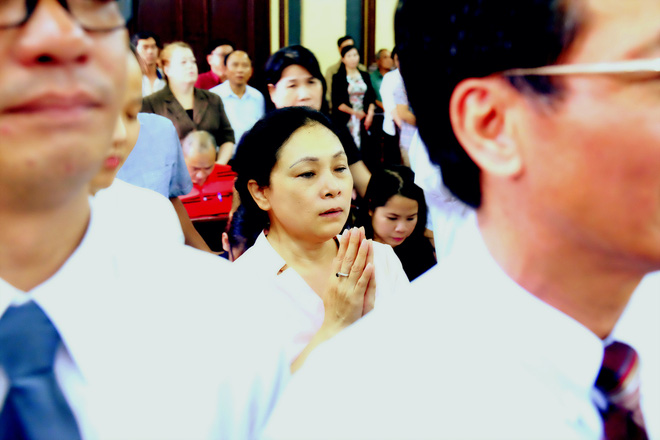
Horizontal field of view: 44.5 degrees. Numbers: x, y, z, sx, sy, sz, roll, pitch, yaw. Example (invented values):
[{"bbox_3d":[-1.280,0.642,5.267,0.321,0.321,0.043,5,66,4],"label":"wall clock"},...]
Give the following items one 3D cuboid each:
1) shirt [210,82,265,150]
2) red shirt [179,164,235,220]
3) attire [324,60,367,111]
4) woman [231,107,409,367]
[{"bbox_3d":[-0.644,-0.675,5.721,0.460,0.620,0.270,-2,13,-10],"label":"shirt"},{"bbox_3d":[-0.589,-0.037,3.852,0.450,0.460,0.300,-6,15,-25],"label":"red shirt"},{"bbox_3d":[0.153,-1.300,8.171,0.460,0.620,0.270,-3,14,-15],"label":"attire"},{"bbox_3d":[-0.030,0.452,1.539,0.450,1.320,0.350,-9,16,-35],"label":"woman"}]

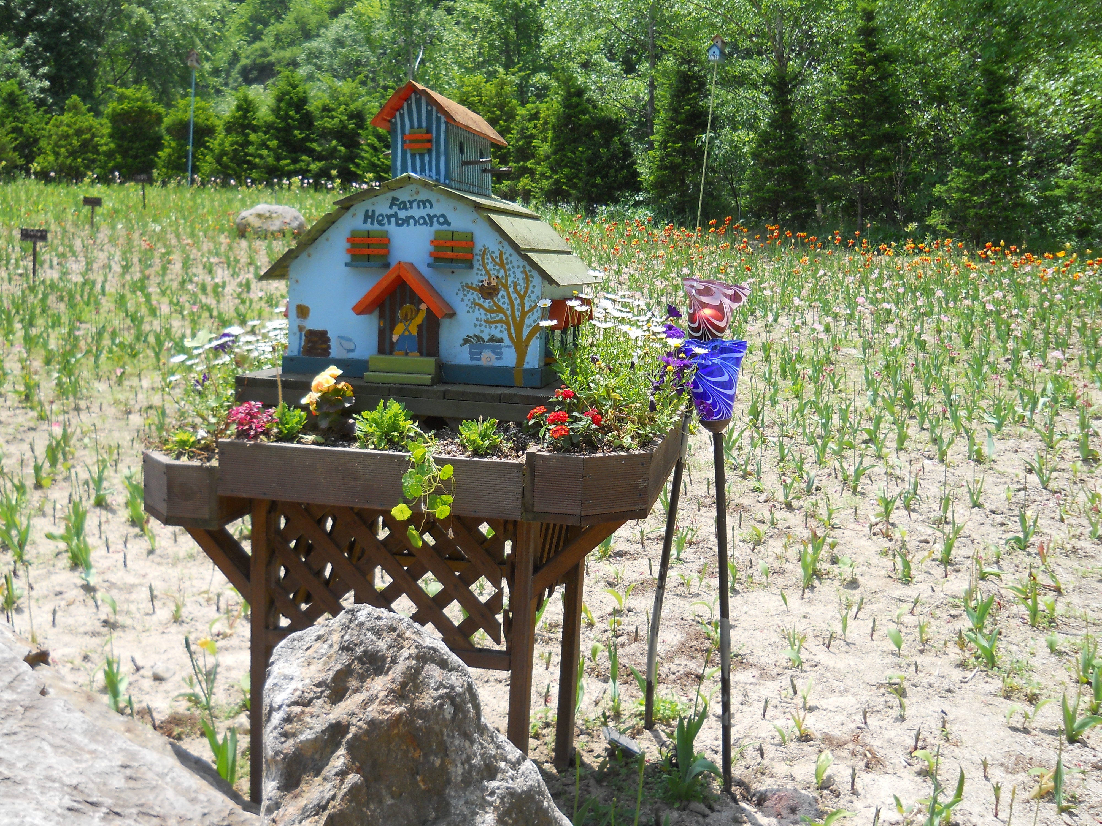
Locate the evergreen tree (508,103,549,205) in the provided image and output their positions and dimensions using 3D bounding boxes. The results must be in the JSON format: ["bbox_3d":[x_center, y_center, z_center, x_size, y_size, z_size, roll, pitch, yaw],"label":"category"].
[{"bbox_3d":[-0.440,-4.761,21.500,0.900,1.930,0.900,1,7,0],"label":"evergreen tree"}]

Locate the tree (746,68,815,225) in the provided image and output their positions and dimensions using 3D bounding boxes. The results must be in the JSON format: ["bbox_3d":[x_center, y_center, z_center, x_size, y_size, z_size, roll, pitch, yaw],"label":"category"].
[{"bbox_3d":[3.467,-4.007,17.800,1.040,2.430,1.040,1,7,0],"label":"tree"}]

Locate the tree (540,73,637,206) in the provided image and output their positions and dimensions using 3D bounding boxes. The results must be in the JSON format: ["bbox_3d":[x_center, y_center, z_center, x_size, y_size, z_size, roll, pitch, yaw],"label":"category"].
[{"bbox_3d":[0.763,-5.552,24.000,2.000,2.750,1.950,2,7,2],"label":"tree"}]

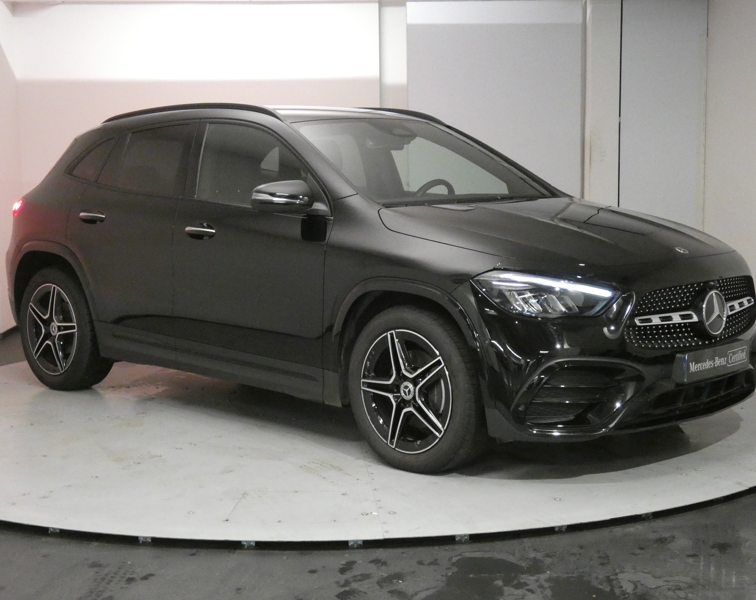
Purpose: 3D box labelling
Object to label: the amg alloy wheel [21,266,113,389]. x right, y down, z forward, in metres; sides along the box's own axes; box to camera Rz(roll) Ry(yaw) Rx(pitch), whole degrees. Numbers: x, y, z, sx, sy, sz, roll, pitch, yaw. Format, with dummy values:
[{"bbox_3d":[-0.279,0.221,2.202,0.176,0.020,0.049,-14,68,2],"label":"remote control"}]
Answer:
[{"bbox_3d":[-1.811,0.157,6.719,0.715,0.715,0.240,6,9,43],"label":"amg alloy wheel"}]

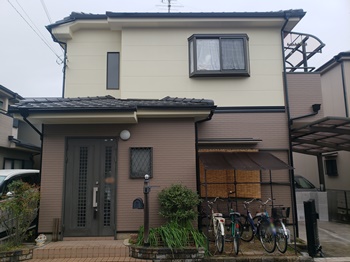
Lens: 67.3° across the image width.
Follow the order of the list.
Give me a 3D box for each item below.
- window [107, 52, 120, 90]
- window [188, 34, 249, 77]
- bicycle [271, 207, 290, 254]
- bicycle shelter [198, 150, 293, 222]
[{"bbox_3d":[-1.901,-1.851,8.096,0.391,1.189,0.100,-1,-7,-1],"label":"window"},{"bbox_3d":[1.285,-2.106,7.388,1.744,1.130,0.310,-1,-7,-1],"label":"window"},{"bbox_3d":[2.204,2.071,5.929,0.570,1.040,1.750,0,-7,-7],"label":"bicycle"},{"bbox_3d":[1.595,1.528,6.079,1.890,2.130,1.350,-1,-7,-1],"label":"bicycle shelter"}]

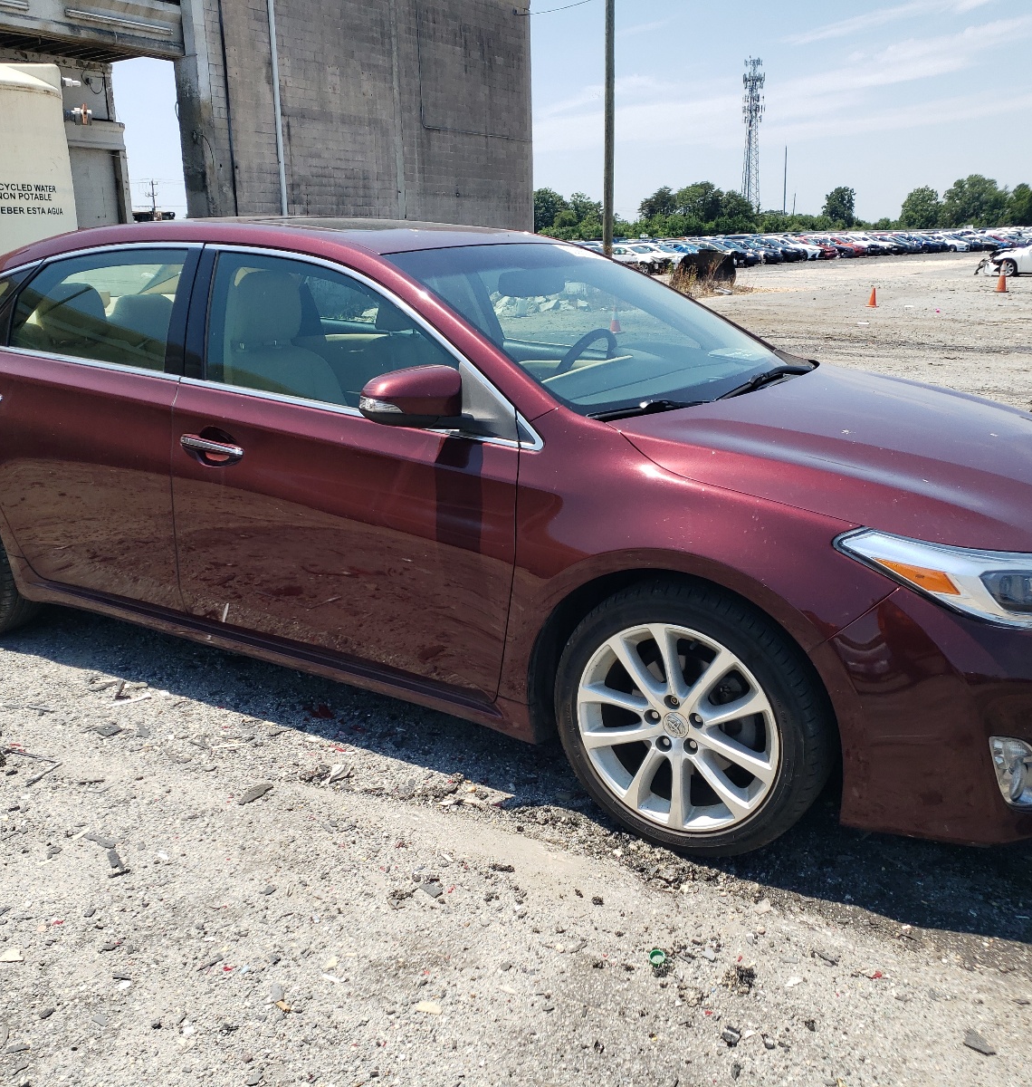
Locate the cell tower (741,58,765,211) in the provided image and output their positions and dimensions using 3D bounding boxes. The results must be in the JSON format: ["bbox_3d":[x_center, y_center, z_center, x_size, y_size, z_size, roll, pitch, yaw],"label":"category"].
[{"bbox_3d":[66.428,-111.372,309.884,7.000,50.000,7.000,-1,15,0],"label":"cell tower"}]

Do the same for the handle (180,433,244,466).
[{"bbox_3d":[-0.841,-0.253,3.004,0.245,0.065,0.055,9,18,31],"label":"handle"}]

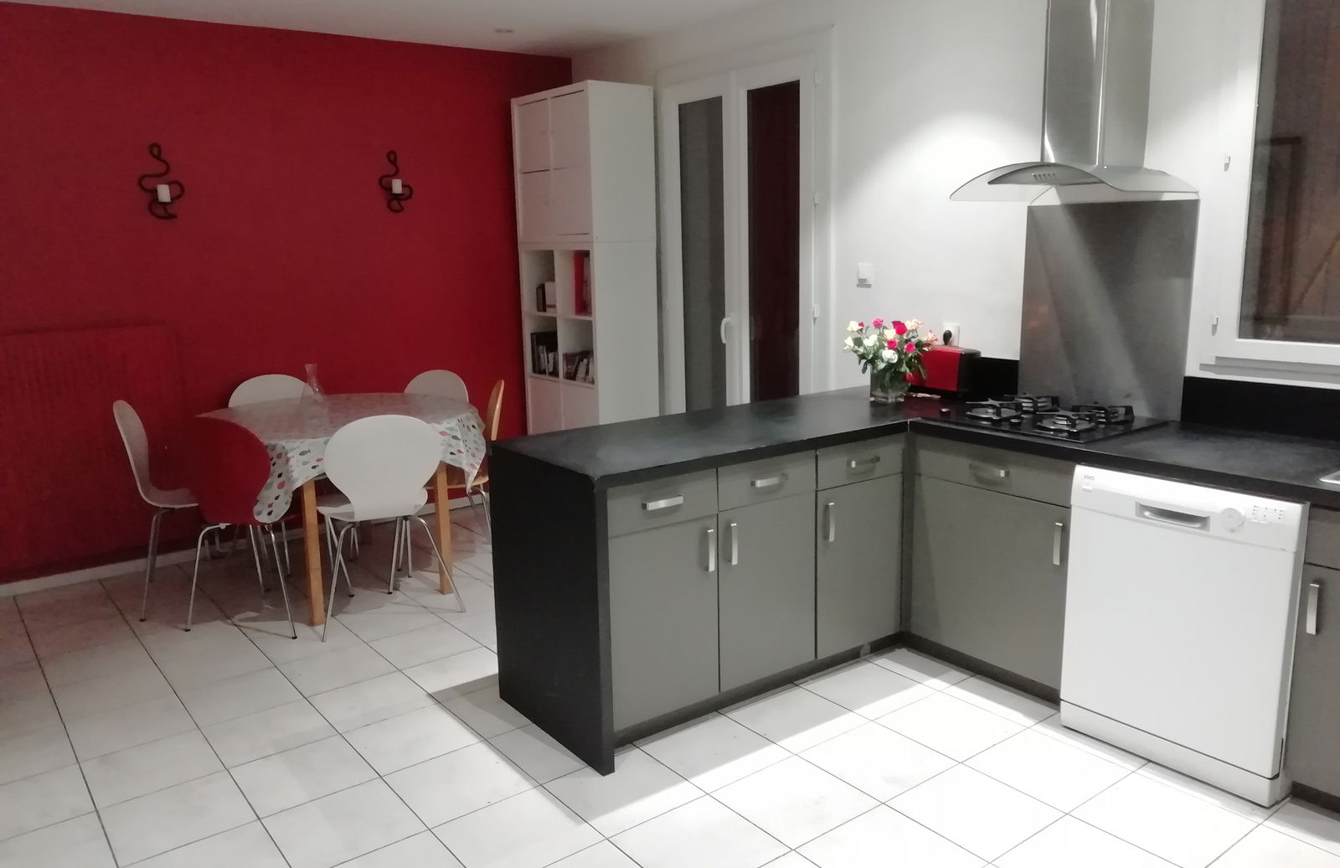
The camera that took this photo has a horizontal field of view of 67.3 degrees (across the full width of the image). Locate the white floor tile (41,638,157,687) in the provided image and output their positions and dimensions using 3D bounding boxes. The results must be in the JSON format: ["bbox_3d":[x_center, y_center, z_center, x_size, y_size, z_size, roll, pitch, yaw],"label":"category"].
[{"bbox_3d":[-2.154,0.856,3.786,0.331,0.010,0.331,-9,14,-36],"label":"white floor tile"}]

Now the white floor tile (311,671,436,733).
[{"bbox_3d":[-1.002,0.899,3.381,0.326,0.010,0.326,-9,14,-36],"label":"white floor tile"}]

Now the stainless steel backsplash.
[{"bbox_3d":[1.512,-0.441,3.534,0.012,0.722,0.620,-9,14,-36],"label":"stainless steel backsplash"}]

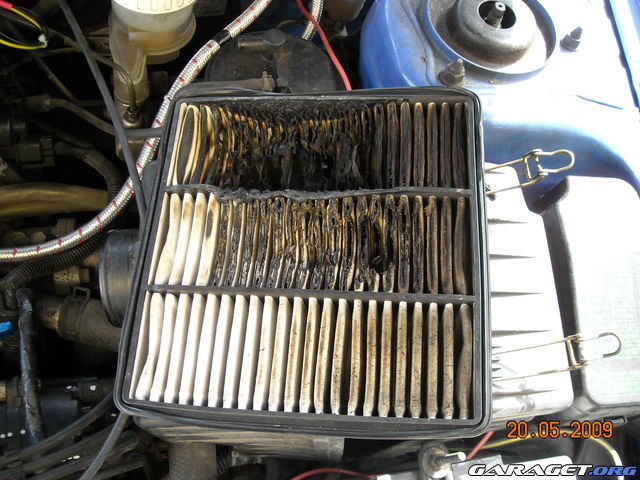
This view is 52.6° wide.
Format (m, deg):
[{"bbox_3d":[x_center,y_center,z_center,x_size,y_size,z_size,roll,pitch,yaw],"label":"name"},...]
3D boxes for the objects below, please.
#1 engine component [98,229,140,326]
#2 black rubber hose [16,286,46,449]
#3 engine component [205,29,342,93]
[{"bbox_3d":[-0.143,0.030,0.548,0.060,0.082,0.082,-7,67,4],"label":"engine component"},{"bbox_3d":[-0.256,0.111,0.574,0.016,0.018,0.136,-14,71,1],"label":"black rubber hose"},{"bbox_3d":[-0.036,-0.116,0.615,0.122,0.100,0.115,1,67,7],"label":"engine component"}]

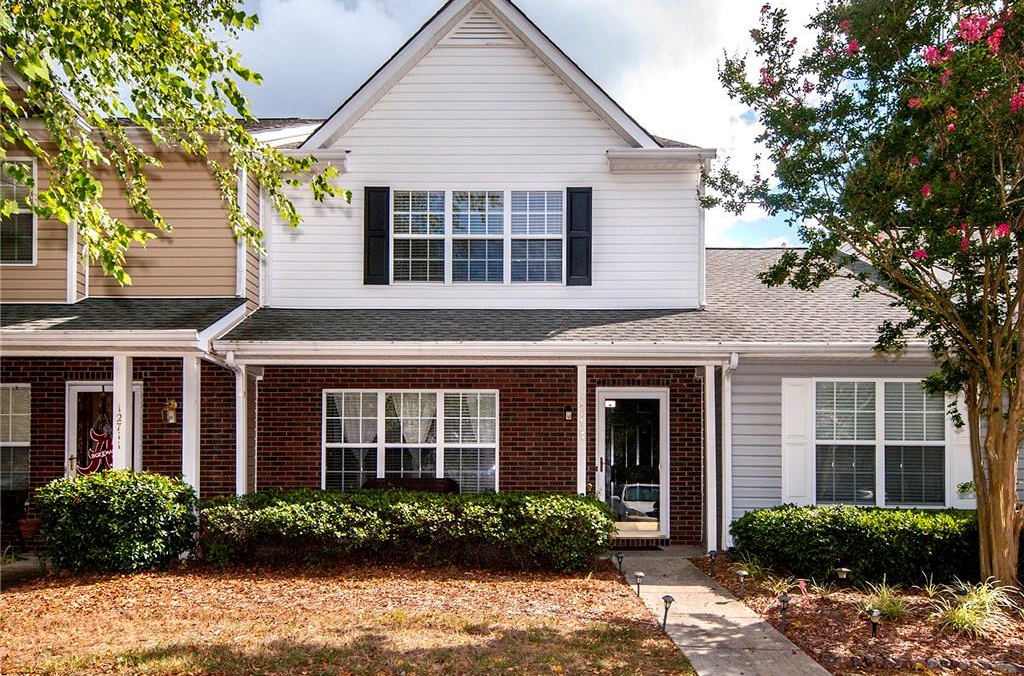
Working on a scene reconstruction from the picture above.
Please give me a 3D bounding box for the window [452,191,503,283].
[{"bbox_3d":[-0.481,-1.415,9.900,0.720,1.290,0.100,0,-3,0],"label":"window"}]

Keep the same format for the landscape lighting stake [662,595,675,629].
[{"bbox_3d":[1.281,2.262,5.850,0.115,0.300,0.115,5,-2,0],"label":"landscape lighting stake"}]

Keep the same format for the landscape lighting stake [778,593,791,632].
[{"bbox_3d":[2.242,2.250,5.820,0.115,0.325,0.115,0,-3,0],"label":"landscape lighting stake"}]

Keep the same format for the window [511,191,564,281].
[{"bbox_3d":[0.342,-1.415,9.900,0.730,1.290,0.100,0,-3,0],"label":"window"}]

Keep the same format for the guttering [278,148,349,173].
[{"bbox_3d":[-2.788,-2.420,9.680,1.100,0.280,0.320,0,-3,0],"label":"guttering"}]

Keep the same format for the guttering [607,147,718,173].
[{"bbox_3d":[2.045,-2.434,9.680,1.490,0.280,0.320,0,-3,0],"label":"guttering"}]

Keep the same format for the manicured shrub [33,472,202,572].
[{"bbox_3d":[-4.412,2.031,7.900,1.780,1.070,1.200,0,-3,0],"label":"manicured shrub"}]

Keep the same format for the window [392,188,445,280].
[{"bbox_3d":[-1.304,-1.415,9.900,0.730,1.290,0.100,0,-3,0],"label":"window"}]

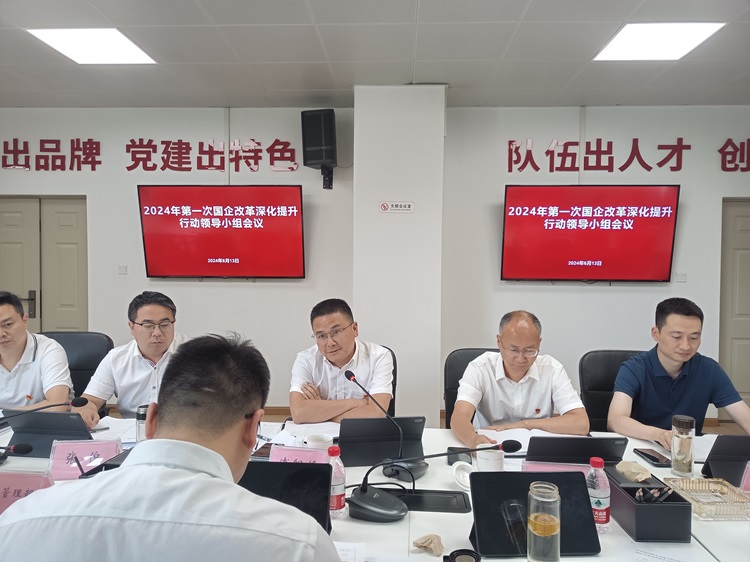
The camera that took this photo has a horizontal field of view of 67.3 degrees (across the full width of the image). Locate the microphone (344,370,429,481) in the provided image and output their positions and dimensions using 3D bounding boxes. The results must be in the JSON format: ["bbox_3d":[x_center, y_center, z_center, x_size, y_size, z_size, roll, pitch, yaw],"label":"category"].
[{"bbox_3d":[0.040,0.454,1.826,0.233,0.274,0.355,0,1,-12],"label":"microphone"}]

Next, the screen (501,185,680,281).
[{"bbox_3d":[1.854,-0.412,4.907,1.450,0.835,0.070,1,10,4],"label":"screen"}]

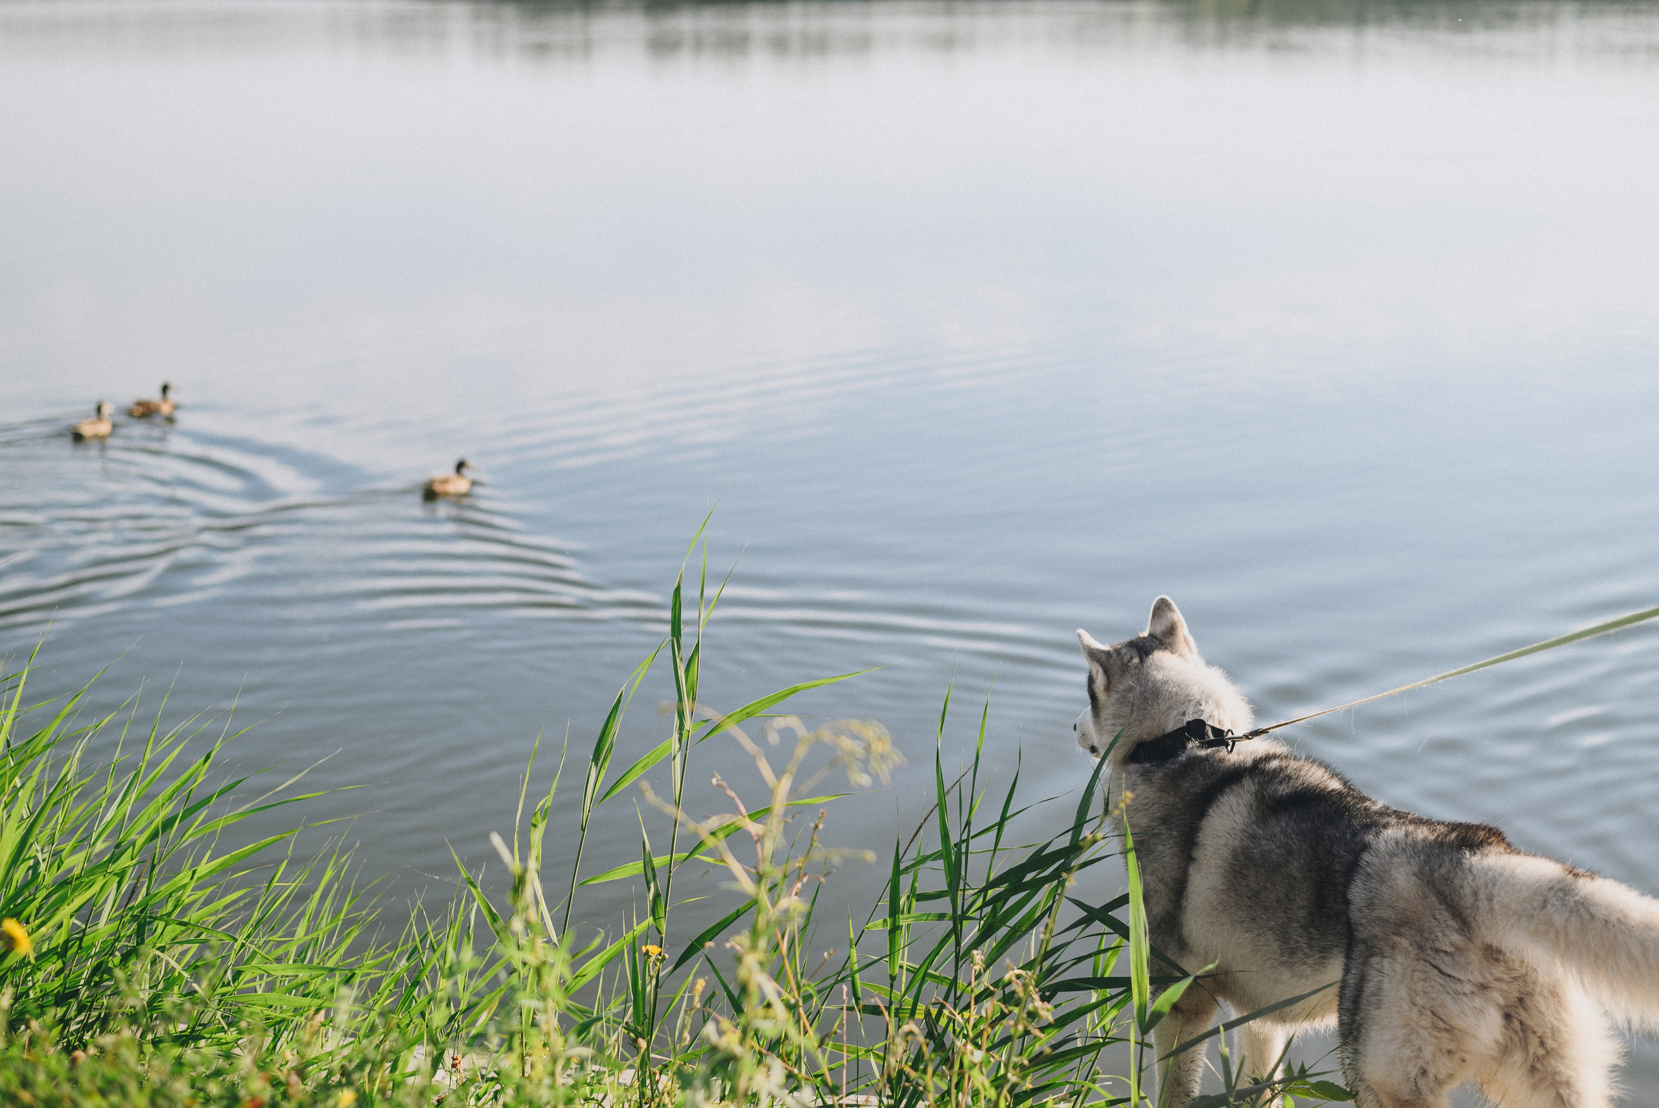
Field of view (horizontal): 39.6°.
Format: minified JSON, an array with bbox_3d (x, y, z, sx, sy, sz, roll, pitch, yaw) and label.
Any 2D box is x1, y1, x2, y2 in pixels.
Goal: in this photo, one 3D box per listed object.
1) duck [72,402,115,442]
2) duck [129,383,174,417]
[{"bbox_3d":[-5.691,-1.031,17.800,0.430,0.270,0.180,-13,20,-40],"label":"duck"},{"bbox_3d":[-5.471,-1.237,18.600,0.430,0.270,0.180,-10,18,-34],"label":"duck"}]

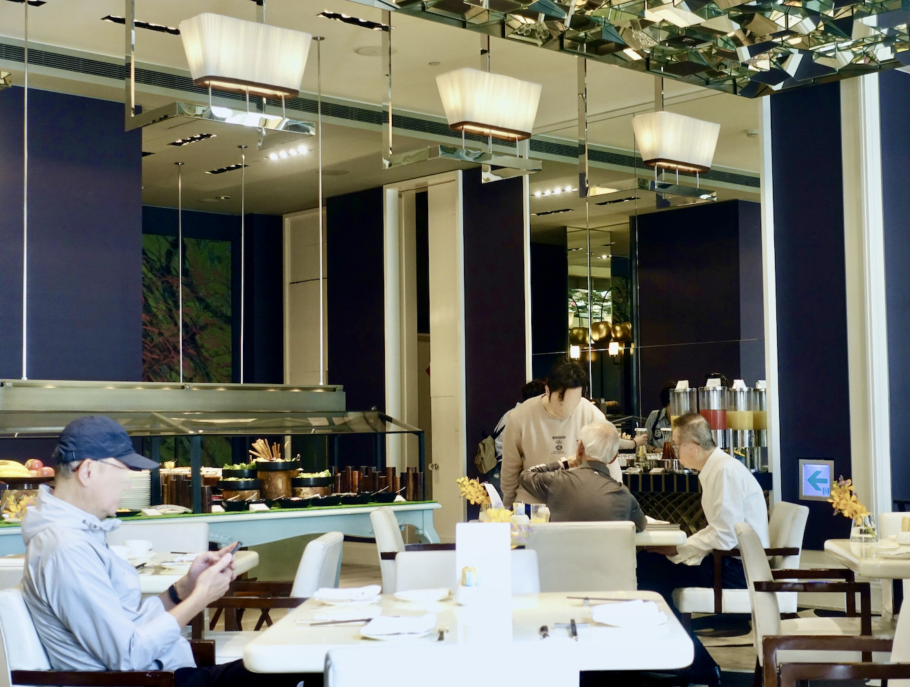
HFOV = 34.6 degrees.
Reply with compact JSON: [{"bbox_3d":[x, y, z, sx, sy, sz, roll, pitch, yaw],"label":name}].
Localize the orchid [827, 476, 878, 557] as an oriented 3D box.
[{"bbox_3d":[1.591,0.666,5.839,0.190,0.270,0.140,-1,-3,0],"label":"orchid"}]

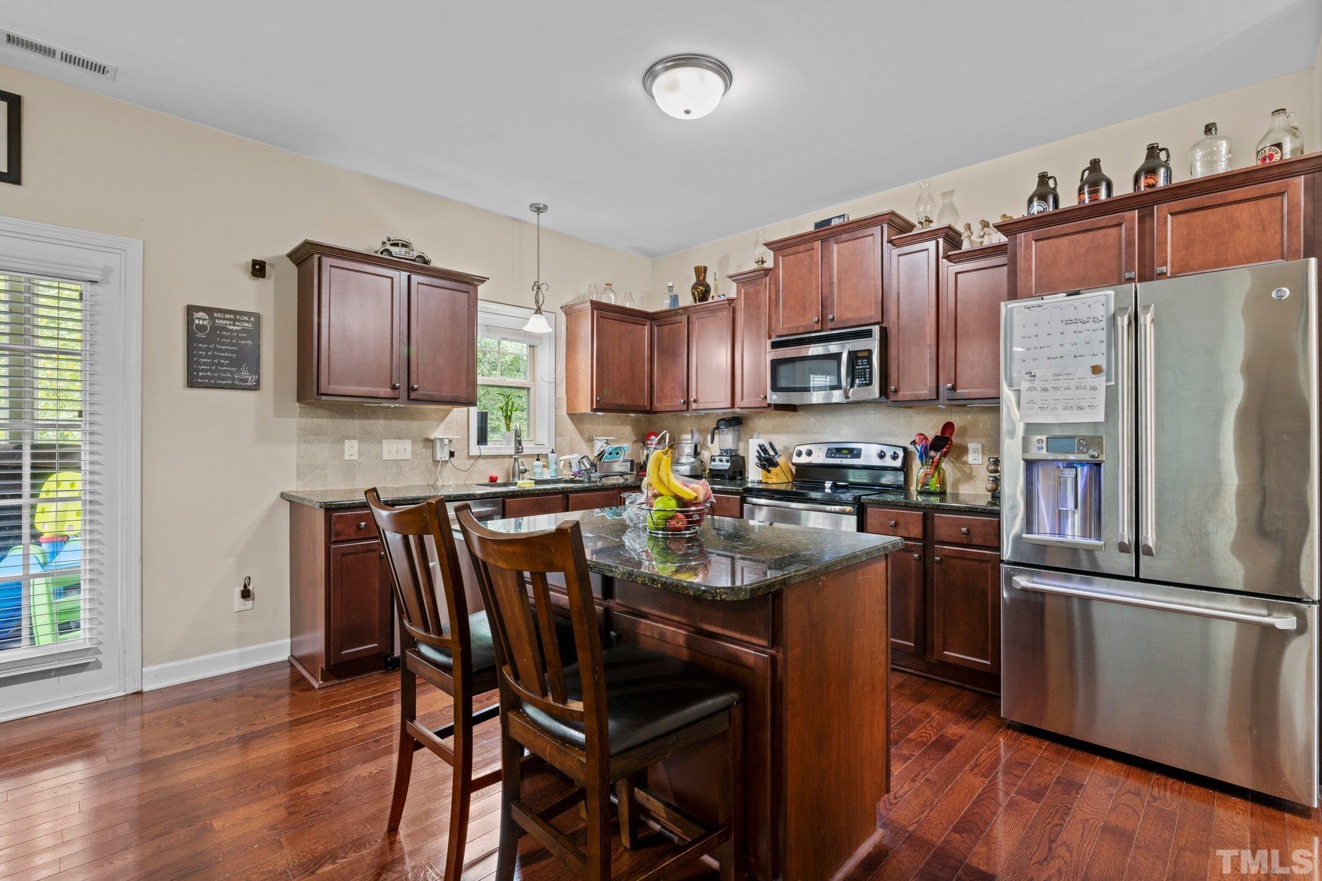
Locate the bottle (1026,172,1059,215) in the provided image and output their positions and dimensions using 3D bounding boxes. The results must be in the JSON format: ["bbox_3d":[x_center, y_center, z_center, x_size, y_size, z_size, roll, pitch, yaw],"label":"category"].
[{"bbox_3d":[1.778,-1.102,2.901,0.128,0.277,0.128,0,0,-41],"label":"bottle"}]

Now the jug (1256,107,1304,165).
[{"bbox_3d":[2.340,-1.112,2.357,0.130,0.276,0.130,0,0,-16],"label":"jug"}]

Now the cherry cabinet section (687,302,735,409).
[{"bbox_3d":[0.466,-0.589,4.556,0.429,0.760,0.345,0,0,44],"label":"cherry cabinet section"}]

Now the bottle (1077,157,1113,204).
[{"bbox_3d":[1.925,-1.112,2.761,0.128,0.274,0.128,0,0,44],"label":"bottle"}]

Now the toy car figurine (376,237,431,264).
[{"bbox_3d":[-1.436,-1.044,3.493,0.120,0.128,0.300,0,0,44],"label":"toy car figurine"}]

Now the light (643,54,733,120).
[{"bbox_3d":[0.118,-1.502,2.728,0.386,0.142,0.386,0,0,0],"label":"light"}]

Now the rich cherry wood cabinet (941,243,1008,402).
[{"bbox_3d":[1.743,-0.592,3.325,0.391,0.780,0.370,0,0,44],"label":"rich cherry wood cabinet"}]

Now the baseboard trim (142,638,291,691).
[{"bbox_3d":[-2.236,1.135,3.176,0.018,0.115,0.621,0,0,45],"label":"baseboard trim"}]

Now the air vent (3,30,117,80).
[{"bbox_3d":[-2.458,-1.568,2.540,0.152,0.015,0.363,0,0,44],"label":"air vent"}]

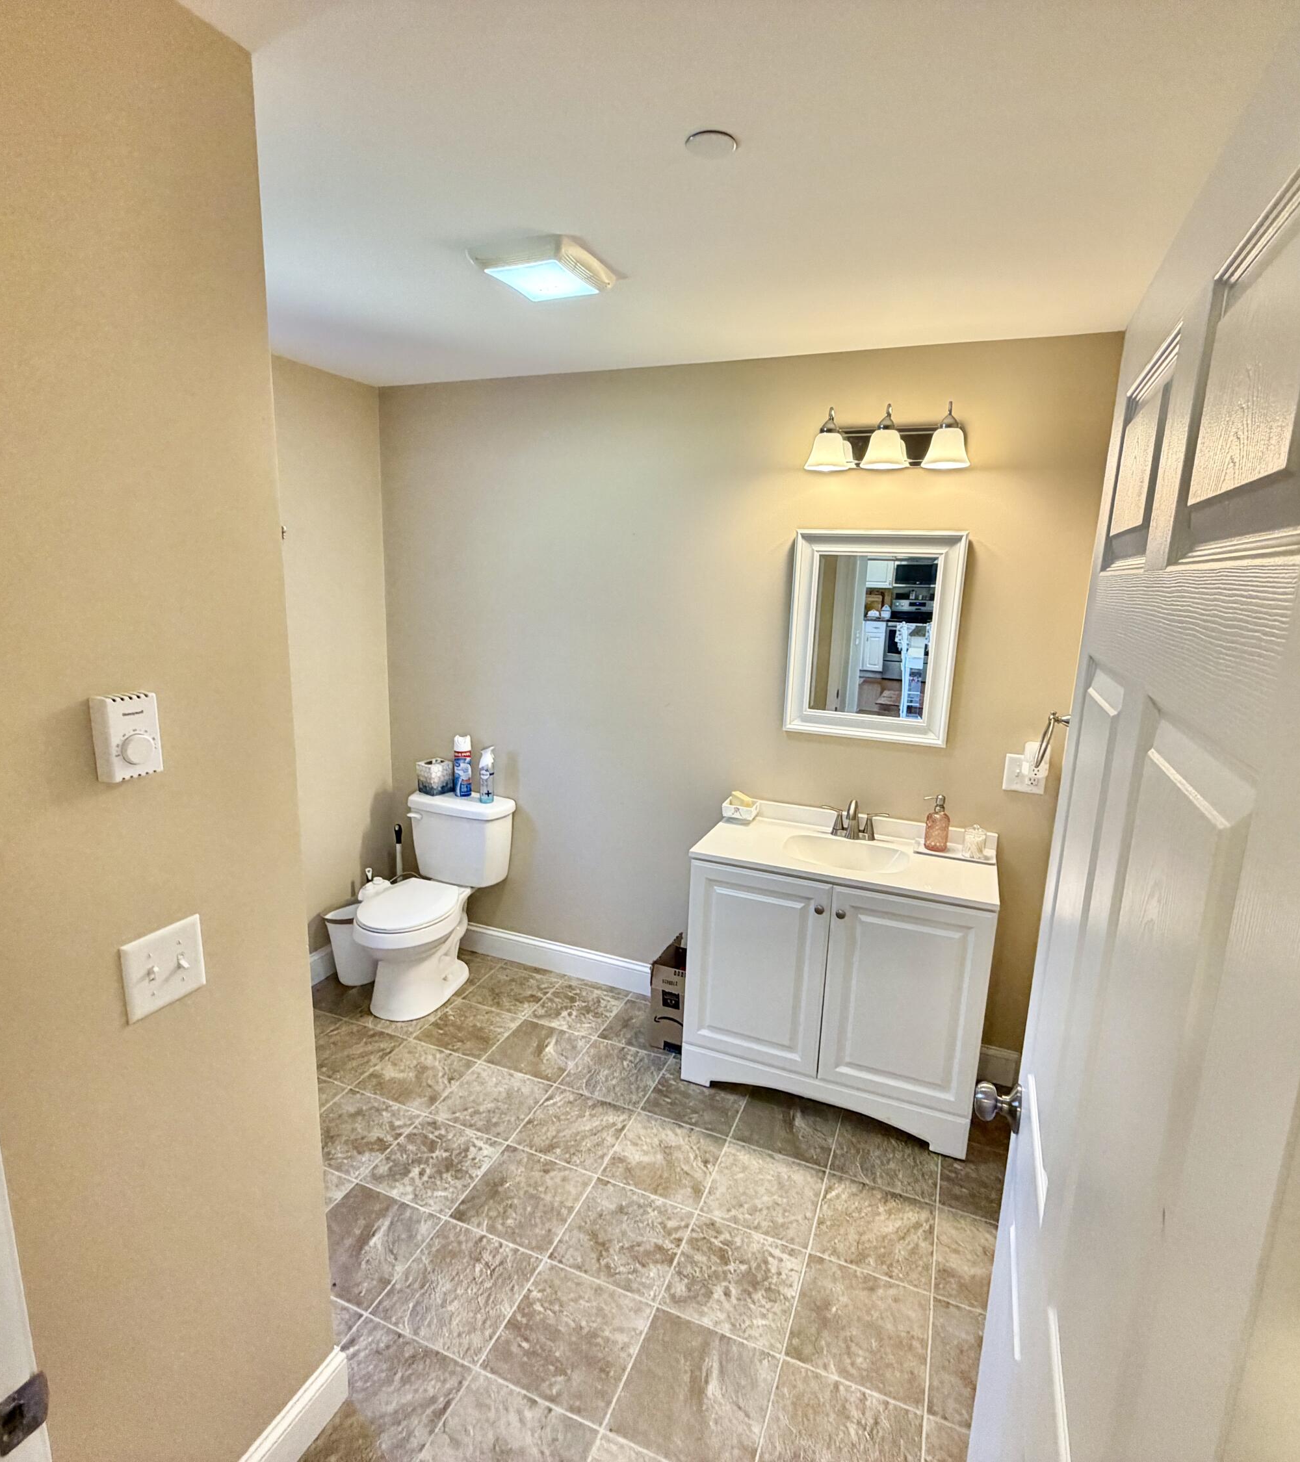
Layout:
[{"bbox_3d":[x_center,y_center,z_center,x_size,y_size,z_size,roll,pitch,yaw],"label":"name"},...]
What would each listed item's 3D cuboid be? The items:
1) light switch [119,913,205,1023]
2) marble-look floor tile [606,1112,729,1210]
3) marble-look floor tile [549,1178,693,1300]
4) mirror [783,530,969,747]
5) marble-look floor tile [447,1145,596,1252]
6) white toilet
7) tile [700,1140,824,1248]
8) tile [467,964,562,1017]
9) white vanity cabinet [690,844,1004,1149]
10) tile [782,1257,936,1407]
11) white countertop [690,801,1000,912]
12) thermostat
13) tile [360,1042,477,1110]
[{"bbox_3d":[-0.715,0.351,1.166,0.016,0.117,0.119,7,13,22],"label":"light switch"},{"bbox_3d":[0.051,1.283,2.361,0.300,0.010,0.300,7,13,22],"label":"marble-look floor tile"},{"bbox_3d":[-0.065,1.340,2.090,0.297,0.010,0.297,7,13,21],"label":"marble-look floor tile"},{"bbox_3d":[0.733,-0.310,2.612,0.534,0.680,0.028,7,13,22],"label":"mirror"},{"bbox_3d":[-0.346,1.306,2.201,0.297,0.010,0.297,7,13,21],"label":"marble-look floor tile"},{"bbox_3d":[-0.885,0.691,3.183,0.416,0.750,0.664,7,13,22],"label":"white toilet"},{"bbox_3d":[0.335,1.322,2.260,0.302,0.010,0.302,7,13,22],"label":"tile"},{"bbox_3d":[-0.561,1.074,3.264,0.302,0.010,0.302,7,13,22],"label":"tile"},{"bbox_3d":[0.630,0.812,2.661,0.918,0.830,0.432,7,13,21],"label":"white vanity cabinet"},{"bbox_3d":[0.500,1.412,1.870,0.302,0.010,0.302,7,13,22],"label":"tile"},{"bbox_3d":[0.646,0.379,2.590,0.924,0.092,0.477,7,13,22],"label":"white countertop"},{"bbox_3d":[-0.703,0.008,1.064,0.038,0.111,0.068,7,13,22],"label":"thermostat"},{"bbox_3d":[-0.795,1.186,2.710,0.302,0.010,0.302,7,13,22],"label":"tile"}]

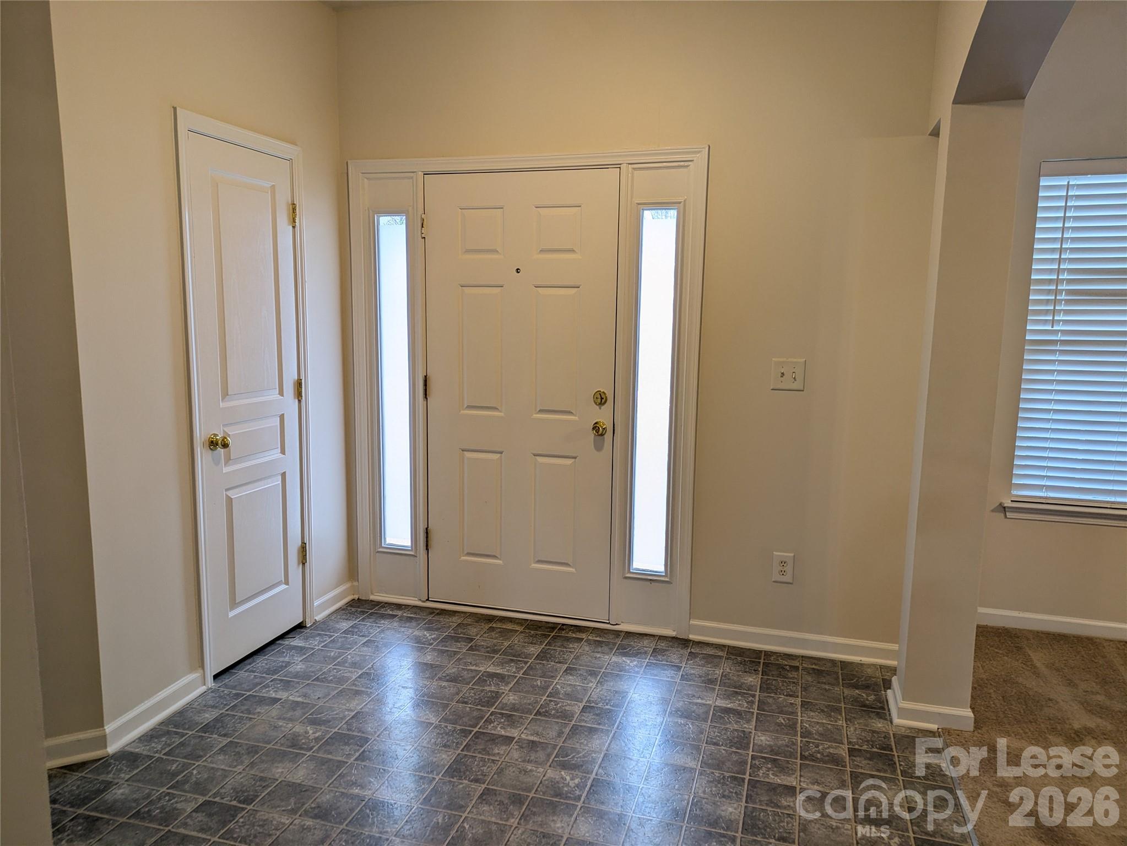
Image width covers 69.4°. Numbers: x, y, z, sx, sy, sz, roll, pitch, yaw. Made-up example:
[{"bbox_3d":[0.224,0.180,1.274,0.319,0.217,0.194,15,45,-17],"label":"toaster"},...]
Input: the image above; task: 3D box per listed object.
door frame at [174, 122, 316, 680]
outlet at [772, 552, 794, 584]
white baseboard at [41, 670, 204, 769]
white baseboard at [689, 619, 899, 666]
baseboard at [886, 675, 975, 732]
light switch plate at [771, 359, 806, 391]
[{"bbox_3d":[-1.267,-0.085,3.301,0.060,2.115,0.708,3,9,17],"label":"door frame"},{"bbox_3d":[0.943,0.622,3.485,0.084,0.131,0.011,3,9,17],"label":"outlet"},{"bbox_3d":[-1.480,1.009,2.812,0.115,0.082,0.590,3,9,17],"label":"white baseboard"},{"bbox_3d":[1.038,0.948,3.495,0.990,0.083,0.030,3,9,17],"label":"white baseboard"},{"bbox_3d":[1.339,1.026,2.974,0.268,0.085,0.257,3,9,17],"label":"baseboard"},{"bbox_3d":[0.932,-0.199,3.374,0.131,0.130,0.013,3,9,17],"label":"light switch plate"}]

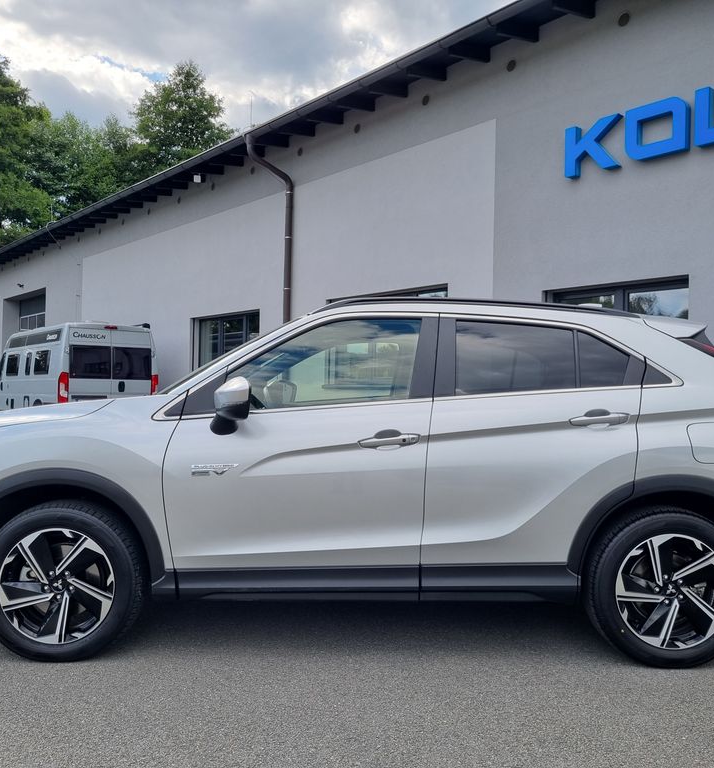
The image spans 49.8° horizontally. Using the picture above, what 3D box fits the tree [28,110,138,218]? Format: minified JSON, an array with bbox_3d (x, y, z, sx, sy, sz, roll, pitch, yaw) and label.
[{"bbox_3d":[-14.841,-6.867,42.058,7.500,16.200,7.500,1,0,0],"label":"tree"}]

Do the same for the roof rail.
[{"bbox_3d":[0.568,-0.368,3.626,1.540,0.090,0.080,1,0,-1],"label":"roof rail"}]

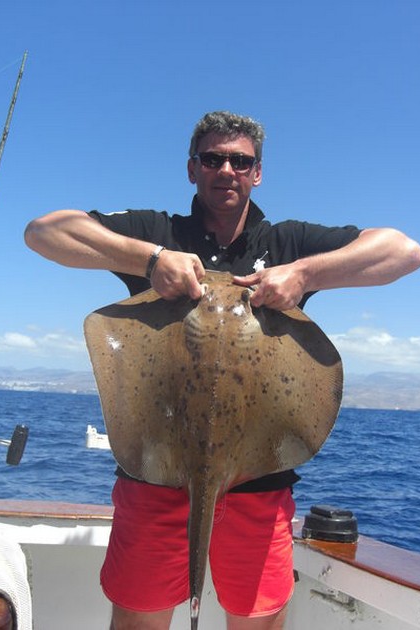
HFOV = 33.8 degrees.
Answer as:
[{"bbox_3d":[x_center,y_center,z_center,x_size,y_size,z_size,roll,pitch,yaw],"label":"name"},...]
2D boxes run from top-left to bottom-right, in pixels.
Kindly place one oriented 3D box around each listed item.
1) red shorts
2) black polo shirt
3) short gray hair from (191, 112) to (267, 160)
[{"bbox_3d":[-0.022,0.499,1.641,0.460,0.370,0.290,3,-7,0],"label":"red shorts"},{"bbox_3d":[0.022,0.054,1.696,0.660,0.720,0.310,3,-7,0],"label":"black polo shirt"},{"bbox_3d":[0.044,-0.452,1.814,0.190,0.165,0.205,3,-3,0],"label":"short gray hair"}]

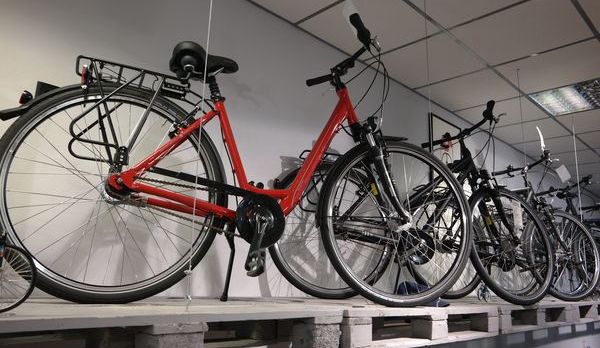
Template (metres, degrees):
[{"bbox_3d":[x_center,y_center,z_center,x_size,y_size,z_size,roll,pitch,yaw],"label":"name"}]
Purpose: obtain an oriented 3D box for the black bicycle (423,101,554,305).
[{"bbox_3d":[0.738,0.176,2.553,1.830,1.100,0.610,5,-20,-11],"label":"black bicycle"}]

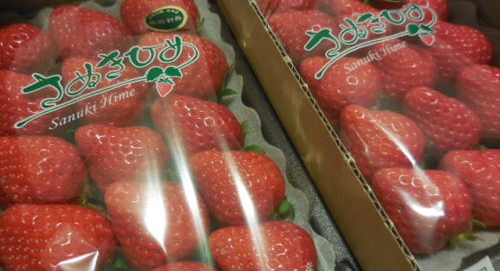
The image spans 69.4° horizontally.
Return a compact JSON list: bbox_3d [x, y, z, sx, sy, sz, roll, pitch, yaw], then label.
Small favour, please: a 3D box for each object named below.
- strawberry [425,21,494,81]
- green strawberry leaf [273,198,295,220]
[{"bbox_3d":[0.123,-0.050,0.214,0.042,0.035,0.035,17,55,-28],"label":"strawberry"},{"bbox_3d":[0.015,0.034,0.167,0.011,0.005,0.010,0,59,-4],"label":"green strawberry leaf"}]

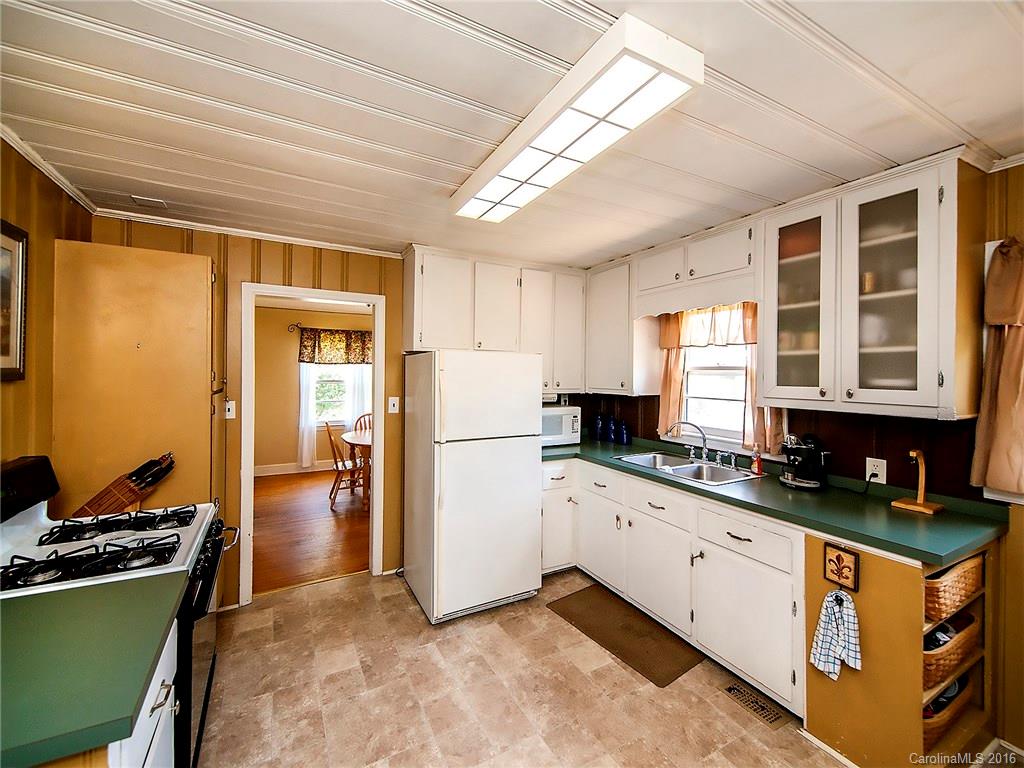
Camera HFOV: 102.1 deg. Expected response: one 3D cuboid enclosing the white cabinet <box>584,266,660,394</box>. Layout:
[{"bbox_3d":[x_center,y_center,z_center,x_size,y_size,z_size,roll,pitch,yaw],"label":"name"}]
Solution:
[{"bbox_3d":[0.911,-0.428,3.428,0.300,1.024,0.562,0,1,-29],"label":"white cabinet"}]

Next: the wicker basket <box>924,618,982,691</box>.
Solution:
[{"bbox_3d":[1.597,1.025,1.707,0.540,0.170,0.310,0,1,-28],"label":"wicker basket"}]

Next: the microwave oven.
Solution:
[{"bbox_3d":[0.277,0.354,3.519,0.498,0.306,0.375,0,1,-29],"label":"microwave oven"}]

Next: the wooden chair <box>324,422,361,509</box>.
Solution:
[{"bbox_3d":[-1.956,0.918,4.891,0.430,0.950,0.460,0,1,-28],"label":"wooden chair"}]

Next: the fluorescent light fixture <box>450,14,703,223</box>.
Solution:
[{"bbox_3d":[0.128,-0.917,1.681,0.292,0.110,1.245,0,1,-28],"label":"fluorescent light fixture"}]

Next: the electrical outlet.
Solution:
[{"bbox_3d":[1.843,0.436,2.098,0.012,0.119,0.077,0,1,-28],"label":"electrical outlet"}]

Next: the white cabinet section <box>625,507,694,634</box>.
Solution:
[{"bbox_3d":[0.847,1.101,2.452,0.030,0.552,0.480,0,1,-29],"label":"white cabinet section"}]

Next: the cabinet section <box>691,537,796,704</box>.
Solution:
[{"bbox_3d":[1.091,1.114,2.004,0.030,0.537,0.495,0,1,-29],"label":"cabinet section"}]

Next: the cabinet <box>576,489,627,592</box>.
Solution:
[{"bbox_3d":[0.617,1.076,2.886,0.025,0.555,0.490,0,1,-28],"label":"cabinet"}]

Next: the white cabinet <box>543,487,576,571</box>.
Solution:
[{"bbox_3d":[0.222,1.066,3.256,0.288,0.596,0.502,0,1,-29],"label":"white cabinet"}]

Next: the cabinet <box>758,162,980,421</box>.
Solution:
[{"bbox_3d":[1.705,-0.390,2.046,0.310,1.040,0.780,0,1,-28],"label":"cabinet"}]

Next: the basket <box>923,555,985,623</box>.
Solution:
[{"bbox_3d":[1.598,0.767,1.702,0.540,0.175,0.310,0,1,-28],"label":"basket"}]

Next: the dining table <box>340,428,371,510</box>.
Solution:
[{"bbox_3d":[-1.320,1.006,5.101,1.403,0.735,1.170,0,1,-29],"label":"dining table"}]

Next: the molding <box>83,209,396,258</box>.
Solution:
[{"bbox_3d":[-1.556,-0.948,2.691,1.710,0.045,0.042,0,1,-29],"label":"molding"}]

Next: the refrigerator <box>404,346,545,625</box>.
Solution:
[{"bbox_3d":[-0.295,0.616,2.872,0.696,1.633,0.780,0,1,-29],"label":"refrigerator"}]

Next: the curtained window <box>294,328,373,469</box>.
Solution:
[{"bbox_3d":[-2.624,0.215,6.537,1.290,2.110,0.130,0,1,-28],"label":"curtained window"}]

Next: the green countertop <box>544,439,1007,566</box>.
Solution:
[{"bbox_3d":[0.908,0.522,2.590,1.115,0.096,2.647,0,1,-29],"label":"green countertop"}]

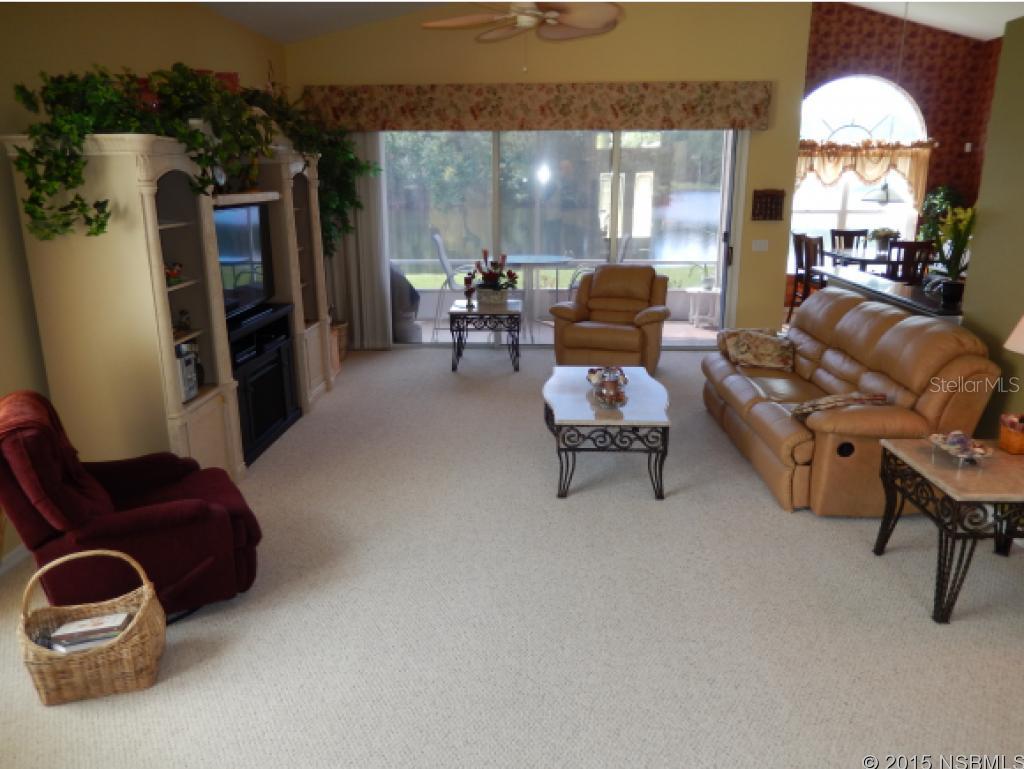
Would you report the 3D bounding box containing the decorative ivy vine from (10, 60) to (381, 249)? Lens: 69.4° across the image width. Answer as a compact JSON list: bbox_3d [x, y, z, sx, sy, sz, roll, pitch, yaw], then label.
[{"bbox_3d":[-1.790,-1.346,4.824,0.791,1.152,3.612,1,16,3],"label":"decorative ivy vine"}]

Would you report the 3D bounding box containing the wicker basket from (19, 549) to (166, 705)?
[{"bbox_3d":[-1.399,0.820,2.513,0.390,0.420,0.280,-4,14,-14],"label":"wicker basket"}]

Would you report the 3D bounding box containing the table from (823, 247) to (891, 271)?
[{"bbox_3d":[4.771,-1.152,9.276,1.380,0.920,1.380,3,14,14],"label":"table"}]

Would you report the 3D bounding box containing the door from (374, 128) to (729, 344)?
[{"bbox_3d":[0.449,-1.476,7.540,3.543,2.202,0.120,1,16,3],"label":"door"}]

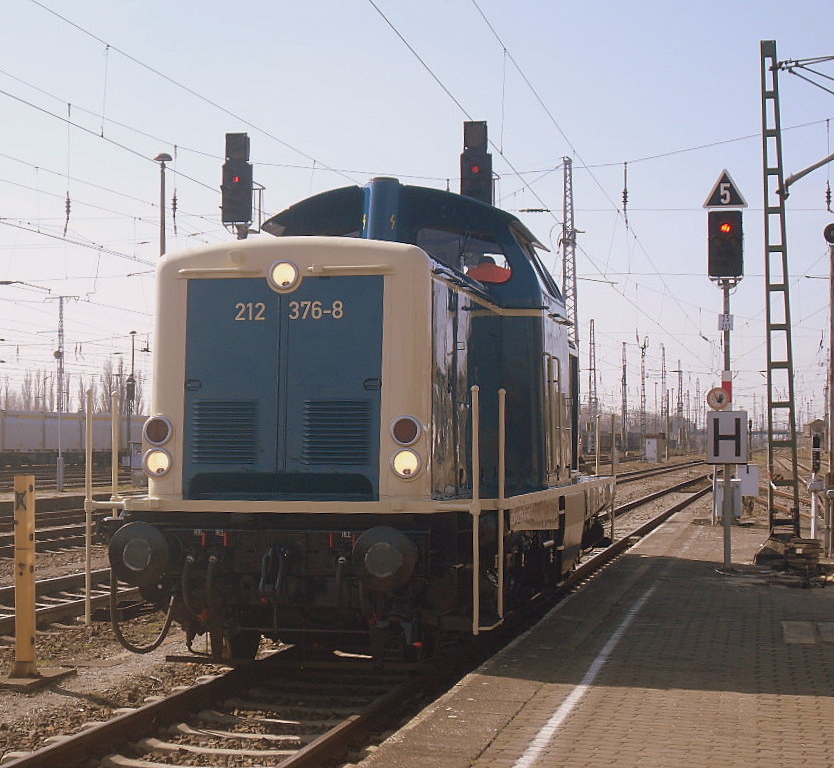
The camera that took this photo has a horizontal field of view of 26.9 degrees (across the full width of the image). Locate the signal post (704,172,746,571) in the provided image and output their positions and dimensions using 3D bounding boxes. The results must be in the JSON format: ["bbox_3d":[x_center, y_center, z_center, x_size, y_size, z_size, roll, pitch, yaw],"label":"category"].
[{"bbox_3d":[3.480,-0.163,19.680,0.500,4.503,0.400,0,-2,11],"label":"signal post"}]

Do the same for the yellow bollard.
[{"bbox_3d":[-3.173,1.558,14.173,0.170,1.627,0.190,0,-2,11],"label":"yellow bollard"}]

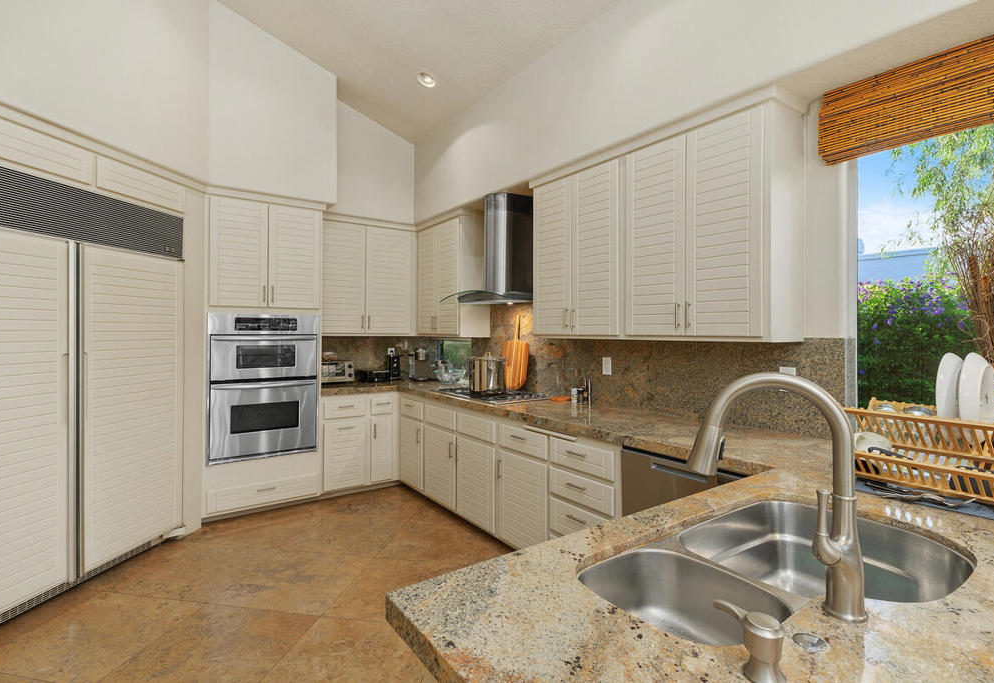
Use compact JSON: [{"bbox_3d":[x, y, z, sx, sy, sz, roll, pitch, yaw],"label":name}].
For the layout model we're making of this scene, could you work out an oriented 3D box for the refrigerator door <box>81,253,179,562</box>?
[{"bbox_3d":[-2.216,0.359,2.771,0.070,1.790,0.630,0,1,12],"label":"refrigerator door"}]

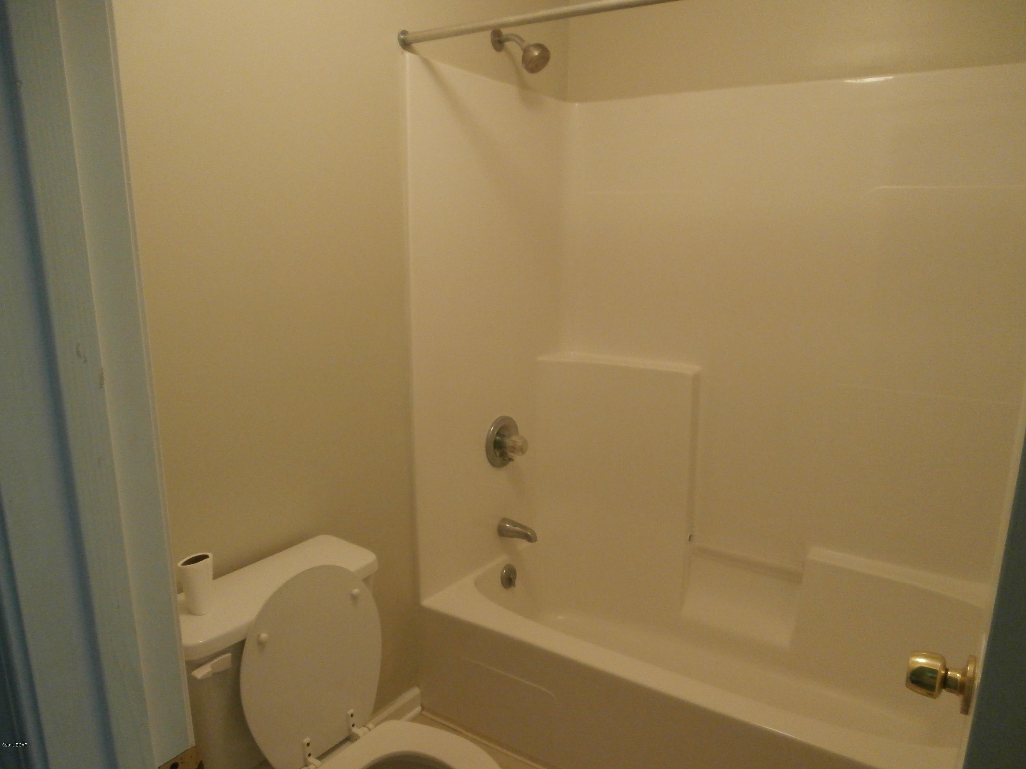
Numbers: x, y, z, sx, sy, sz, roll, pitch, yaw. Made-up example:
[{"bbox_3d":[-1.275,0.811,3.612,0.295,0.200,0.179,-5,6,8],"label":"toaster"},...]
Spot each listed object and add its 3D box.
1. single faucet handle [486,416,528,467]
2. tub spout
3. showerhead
[{"bbox_3d":[-0.001,0.197,2.348,0.092,0.175,0.175,8,15,31],"label":"single faucet handle"},{"bbox_3d":[0.021,0.503,2.412,0.139,0.062,0.060,8,15,31],"label":"tub spout"},{"bbox_3d":[0.026,-0.963,2.046,0.175,0.133,0.080,8,15,31],"label":"showerhead"}]

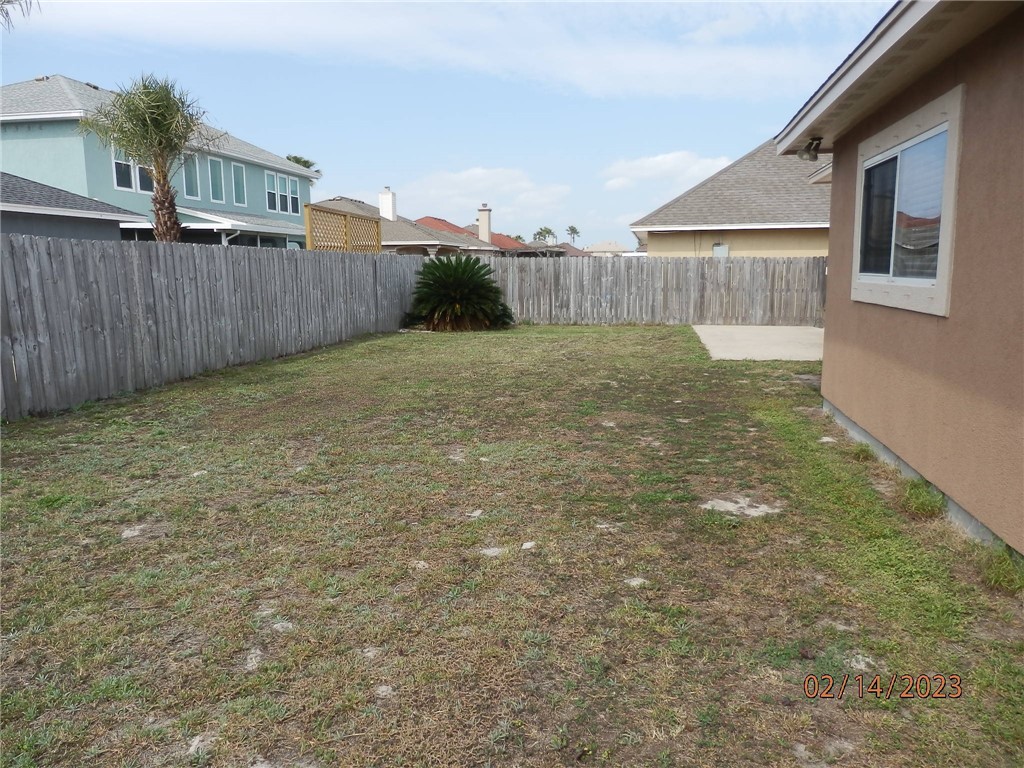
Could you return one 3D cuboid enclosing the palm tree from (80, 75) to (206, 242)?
[{"bbox_3d":[-6.777,-3.165,13.877,2.320,4.950,2.400,0,9,0],"label":"palm tree"}]

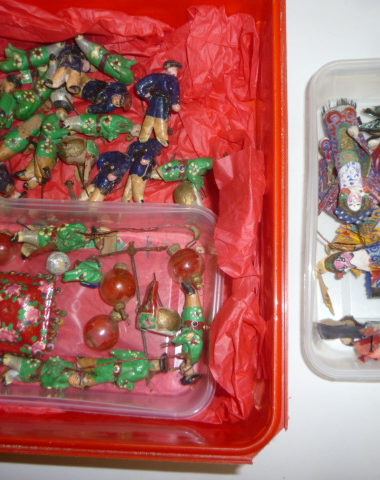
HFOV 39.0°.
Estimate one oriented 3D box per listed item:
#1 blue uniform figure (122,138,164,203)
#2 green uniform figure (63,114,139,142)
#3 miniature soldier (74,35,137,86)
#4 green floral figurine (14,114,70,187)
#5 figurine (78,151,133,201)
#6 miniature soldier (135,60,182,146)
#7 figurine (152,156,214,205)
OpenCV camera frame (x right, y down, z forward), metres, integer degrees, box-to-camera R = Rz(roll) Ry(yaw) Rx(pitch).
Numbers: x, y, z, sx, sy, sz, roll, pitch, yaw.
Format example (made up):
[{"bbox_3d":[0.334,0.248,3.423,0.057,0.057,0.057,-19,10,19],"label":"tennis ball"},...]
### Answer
[{"bbox_3d":[-0.030,-0.045,0.343,0.019,0.017,0.045,19,88,-2],"label":"blue uniform figure"},{"bbox_3d":[-0.057,-0.072,0.345,0.051,0.018,0.019,6,103,6],"label":"green uniform figure"},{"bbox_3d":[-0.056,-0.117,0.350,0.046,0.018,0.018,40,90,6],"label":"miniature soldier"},{"bbox_3d":[-0.095,-0.058,0.347,0.022,0.018,0.049,15,87,12],"label":"green floral figurine"},{"bbox_3d":[-0.055,-0.039,0.344,0.022,0.017,0.044,34,90,1],"label":"figurine"},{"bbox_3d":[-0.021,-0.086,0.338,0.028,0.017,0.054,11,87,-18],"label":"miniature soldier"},{"bbox_3d":[-0.005,-0.038,0.339,0.041,0.018,0.028,-9,102,4],"label":"figurine"}]

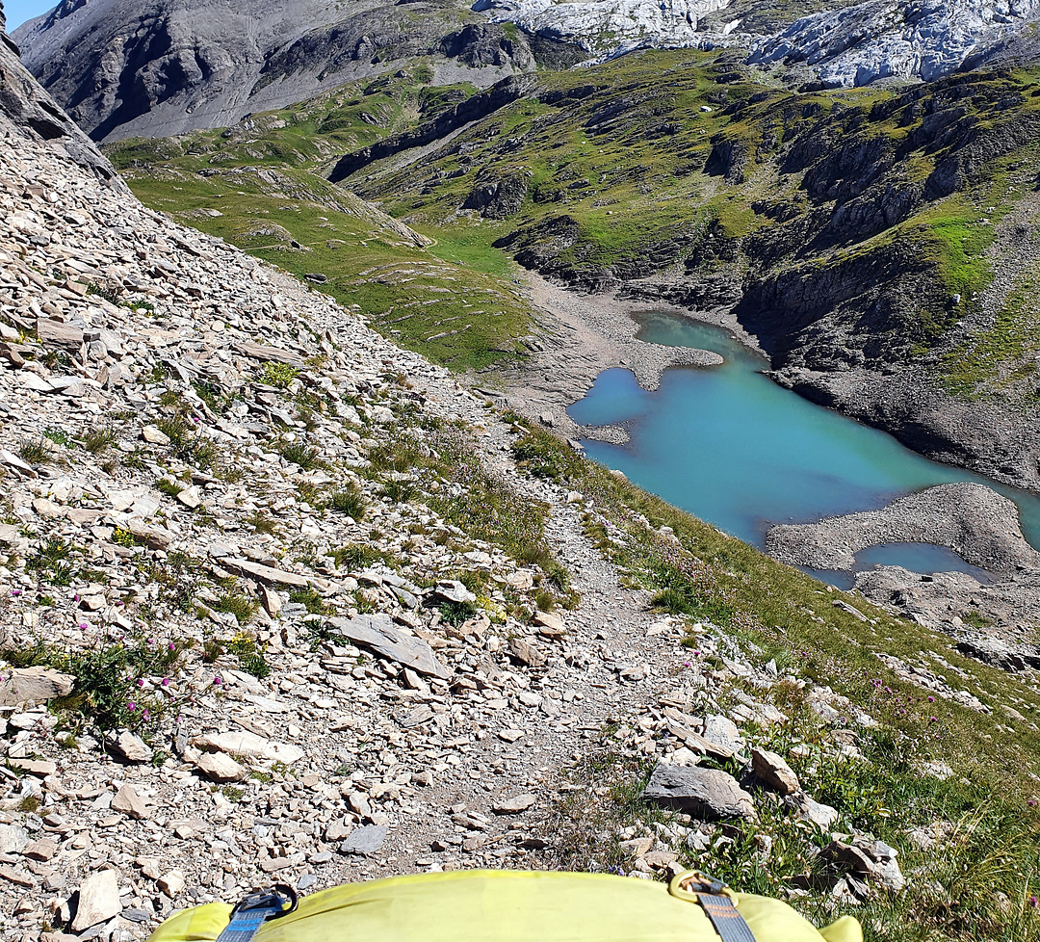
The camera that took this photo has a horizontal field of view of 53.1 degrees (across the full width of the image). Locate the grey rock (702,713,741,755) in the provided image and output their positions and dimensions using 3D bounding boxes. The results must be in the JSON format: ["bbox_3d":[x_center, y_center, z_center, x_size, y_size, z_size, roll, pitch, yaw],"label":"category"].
[{"bbox_3d":[0.737,0.962,3.800,0.135,0.100,0.110,12,22,14],"label":"grey rock"}]

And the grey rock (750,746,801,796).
[{"bbox_3d":[0.859,1.008,3.500,0.175,0.100,0.105,34,31,15],"label":"grey rock"}]

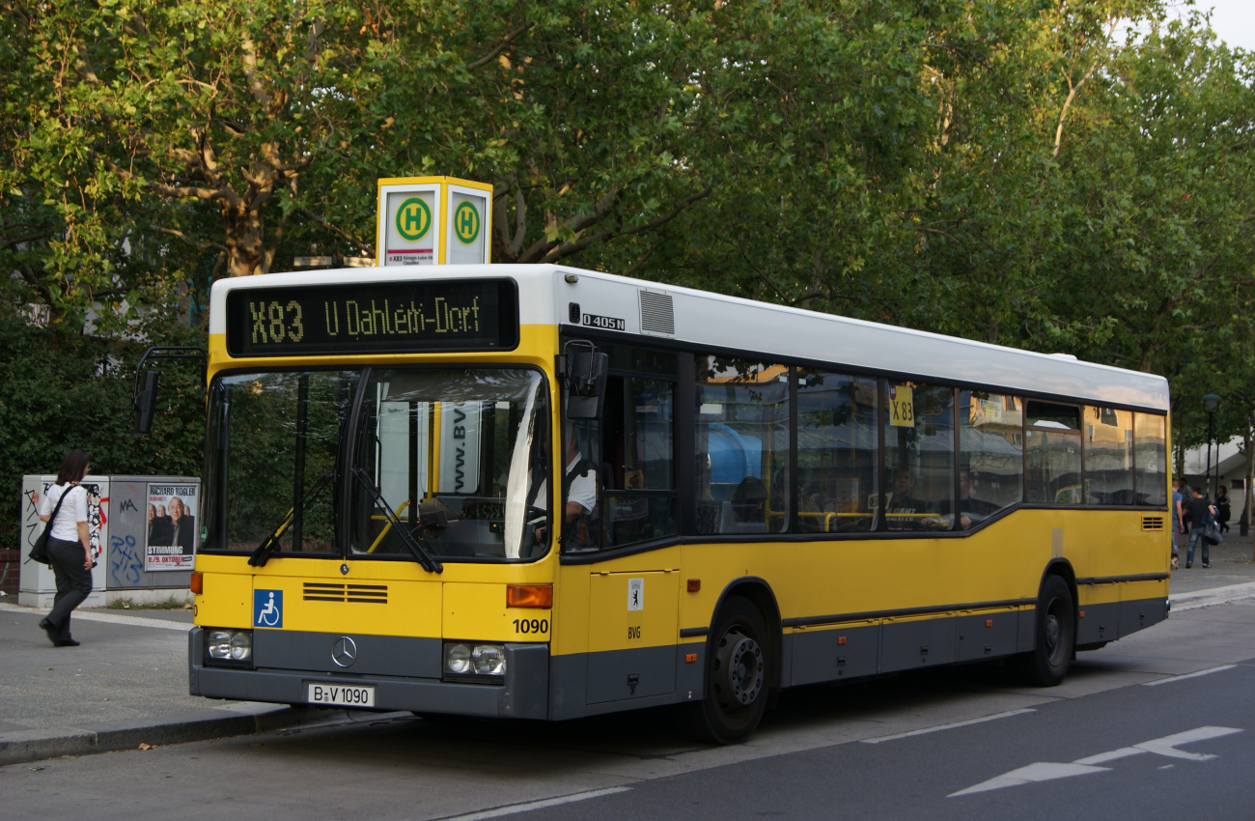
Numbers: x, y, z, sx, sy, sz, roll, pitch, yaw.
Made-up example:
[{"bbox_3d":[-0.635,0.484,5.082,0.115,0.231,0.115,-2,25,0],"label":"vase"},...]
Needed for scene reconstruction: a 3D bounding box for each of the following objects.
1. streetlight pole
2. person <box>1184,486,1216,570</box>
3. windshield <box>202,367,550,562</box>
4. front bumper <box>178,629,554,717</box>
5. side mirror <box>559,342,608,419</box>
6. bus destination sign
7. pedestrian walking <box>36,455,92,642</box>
[{"bbox_3d":[16.660,1.772,60.000,0.560,4.500,0.560,0,-2,32],"label":"streetlight pole"},{"bbox_3d":[11.953,2.435,43.714,0.600,1.760,0.450,2,-2,-3],"label":"person"},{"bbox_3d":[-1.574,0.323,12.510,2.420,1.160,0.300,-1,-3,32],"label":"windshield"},{"bbox_3d":[-1.598,1.553,12.436,2.500,0.420,0.350,-1,-3,32],"label":"front bumper"},{"bbox_3d":[-0.233,-0.164,11.681,0.300,0.430,0.200,0,-3,21],"label":"side mirror"},{"bbox_3d":[-1.581,-0.538,12.524,2.220,0.430,0.130,-1,-3,32],"label":"bus destination sign"},{"bbox_3d":[-4.745,1.160,17.700,0.500,1.680,0.470,3,-3,-41],"label":"pedestrian walking"}]

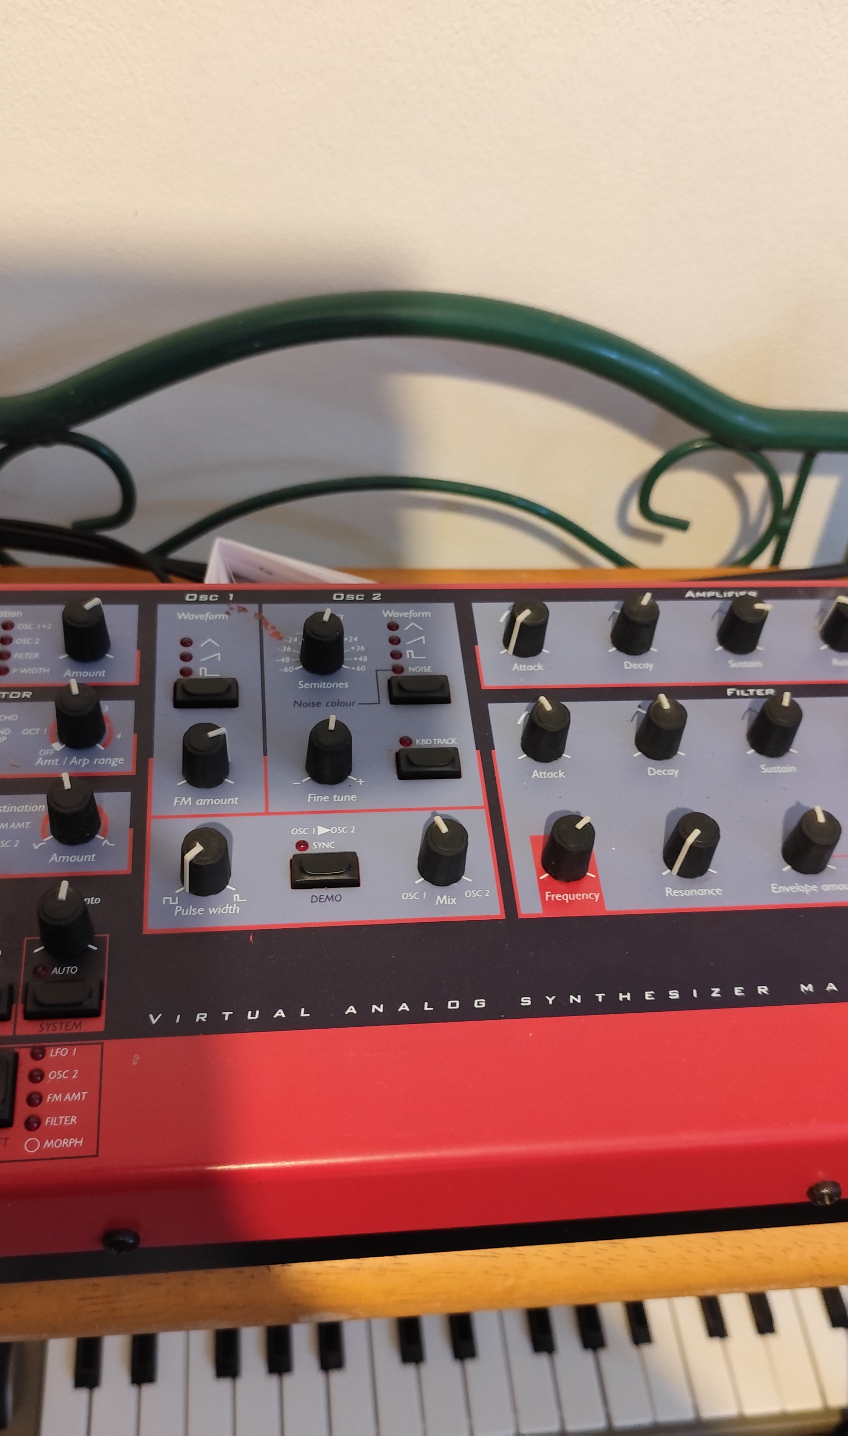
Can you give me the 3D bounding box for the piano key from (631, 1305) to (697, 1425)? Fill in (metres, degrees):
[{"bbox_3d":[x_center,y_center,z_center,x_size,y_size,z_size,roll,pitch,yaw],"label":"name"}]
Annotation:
[{"bbox_3d":[0.102,0.271,0.570,0.019,0.012,0.083,0,46,-8],"label":"piano key"}]

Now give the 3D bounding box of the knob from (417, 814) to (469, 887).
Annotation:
[{"bbox_3d":[0.005,0.031,0.300,0.012,0.013,0.012,3,54,-5],"label":"knob"}]

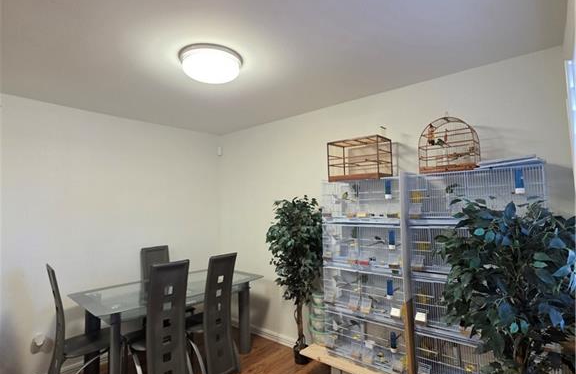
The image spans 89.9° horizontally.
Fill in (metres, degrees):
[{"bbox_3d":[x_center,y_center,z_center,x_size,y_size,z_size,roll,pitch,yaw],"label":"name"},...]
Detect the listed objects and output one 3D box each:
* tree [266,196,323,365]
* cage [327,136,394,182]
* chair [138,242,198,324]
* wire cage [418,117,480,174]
[{"bbox_3d":[0.047,0.864,2.713,0.520,1.565,0.480,-1,-4,0],"label":"tree"},{"bbox_3d":[0.589,-0.206,2.361,0.431,0.327,0.262,-4,-5,40],"label":"cage"},{"bbox_3d":[-1.222,1.157,2.906,0.490,1.045,0.380,-4,-5,40],"label":"chair"},{"bbox_3d":[1.069,-0.269,1.922,0.325,0.360,0.180,-4,-5,43],"label":"wire cage"}]

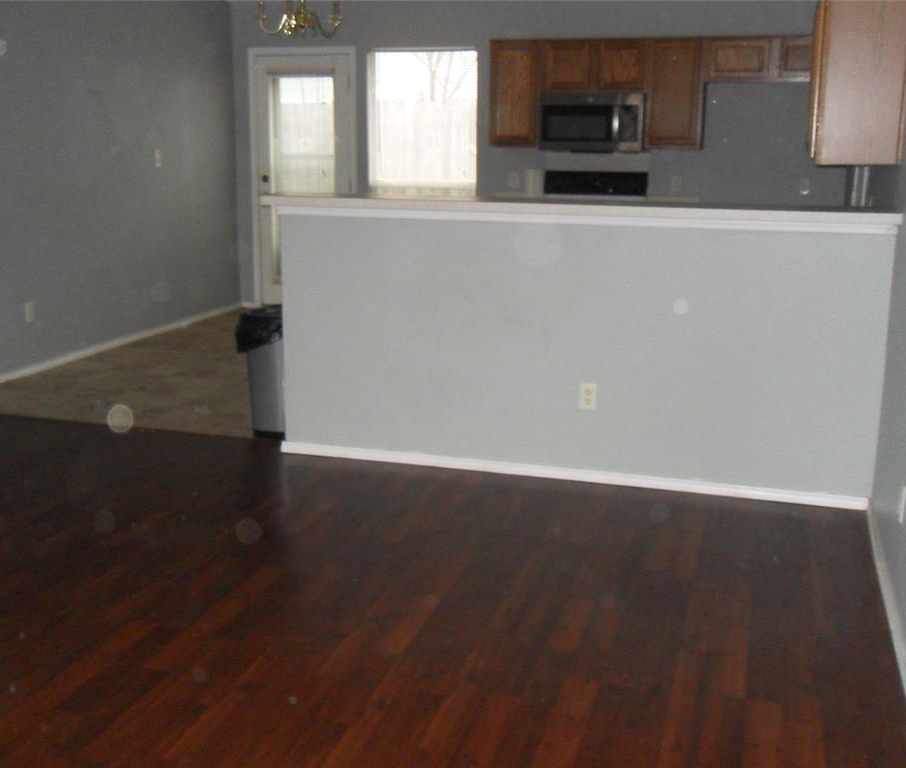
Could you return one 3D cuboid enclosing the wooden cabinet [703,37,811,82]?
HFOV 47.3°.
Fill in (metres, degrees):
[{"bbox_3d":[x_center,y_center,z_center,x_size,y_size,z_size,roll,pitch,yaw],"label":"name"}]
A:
[{"bbox_3d":[2.225,-2.231,7.148,0.920,0.300,0.320,4,14,17],"label":"wooden cabinet"}]

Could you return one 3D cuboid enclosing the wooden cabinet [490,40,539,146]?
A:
[{"bbox_3d":[0.497,-2.149,7.725,0.363,0.747,0.320,4,14,17],"label":"wooden cabinet"}]

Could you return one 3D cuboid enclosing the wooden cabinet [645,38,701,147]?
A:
[{"bbox_3d":[1.588,-2.063,7.393,0.412,0.747,0.320,4,14,17],"label":"wooden cabinet"}]

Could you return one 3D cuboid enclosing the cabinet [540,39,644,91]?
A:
[{"bbox_3d":[1.032,-2.299,7.517,0.756,0.352,0.320,4,14,17],"label":"cabinet"}]

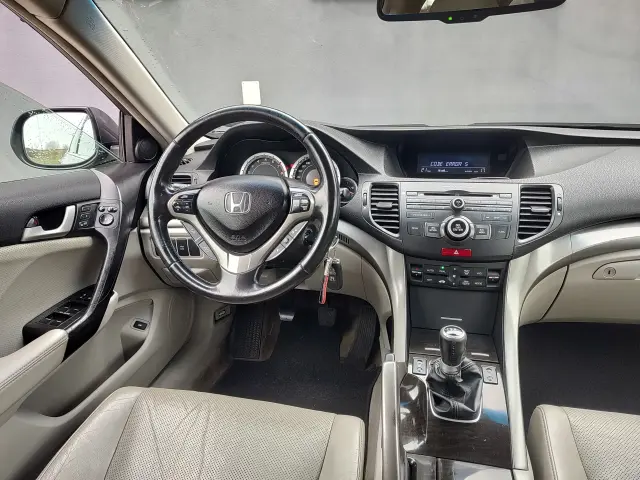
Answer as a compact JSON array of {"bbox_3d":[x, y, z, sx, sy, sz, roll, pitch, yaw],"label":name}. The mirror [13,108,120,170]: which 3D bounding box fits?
[{"bbox_3d":[-0.623,-0.252,1.045,0.215,0.145,0.110,-2,19,0],"label":"mirror"}]

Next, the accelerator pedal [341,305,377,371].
[{"bbox_3d":[0.130,0.312,1.360,0.068,0.185,0.040,7,-14,14],"label":"accelerator pedal"}]

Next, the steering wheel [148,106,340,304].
[{"bbox_3d":[-0.141,-0.065,0.823,0.373,0.373,0.095,4,-2,11],"label":"steering wheel"}]

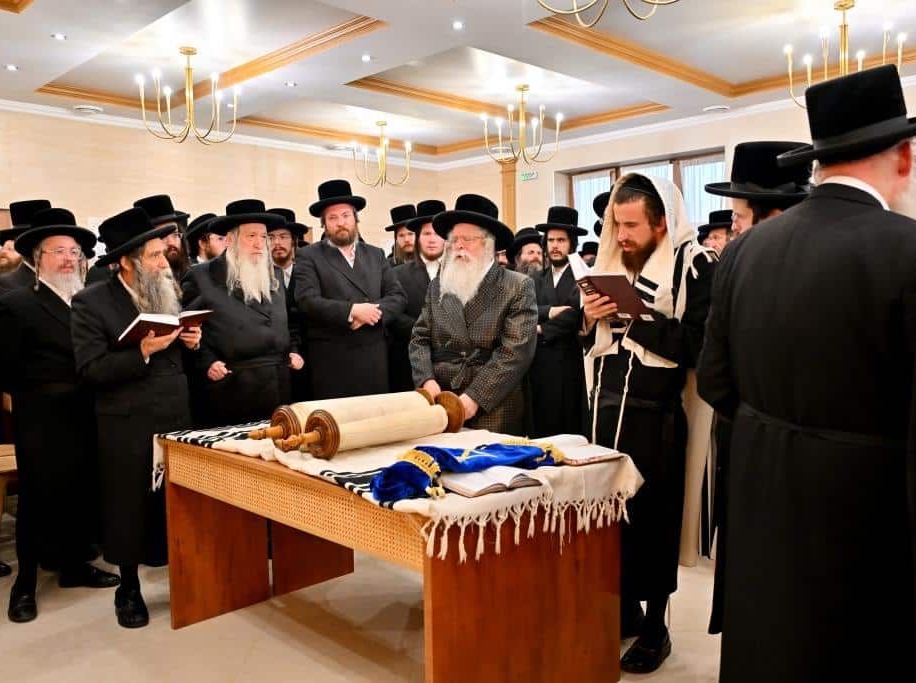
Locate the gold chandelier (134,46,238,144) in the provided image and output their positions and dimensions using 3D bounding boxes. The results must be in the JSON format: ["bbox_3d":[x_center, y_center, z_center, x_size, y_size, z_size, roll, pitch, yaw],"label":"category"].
[{"bbox_3d":[-1.718,-1.574,5.077,0.610,0.598,0.610,-4,4,-45],"label":"gold chandelier"}]

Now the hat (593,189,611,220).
[{"bbox_3d":[0.867,-0.726,4.100,0.340,0.150,0.360,1,-3,30],"label":"hat"}]

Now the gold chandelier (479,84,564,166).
[{"bbox_3d":[0.494,-1.658,6.101,0.600,0.604,0.600,-1,3,0],"label":"gold chandelier"}]

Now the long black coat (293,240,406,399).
[{"bbox_3d":[-0.577,0.134,4.200,0.600,1.342,0.380,-2,3,-18],"label":"long black coat"}]

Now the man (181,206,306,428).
[{"bbox_3d":[-1.019,0.231,3.750,0.600,1.805,0.430,-3,4,-37],"label":"man"}]

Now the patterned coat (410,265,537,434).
[{"bbox_3d":[0.071,0.254,3.630,0.580,1.226,0.420,1,3,25],"label":"patterned coat"}]

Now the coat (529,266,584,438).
[{"bbox_3d":[0.575,0.171,4.600,0.540,1.241,0.340,0,3,16],"label":"coat"}]

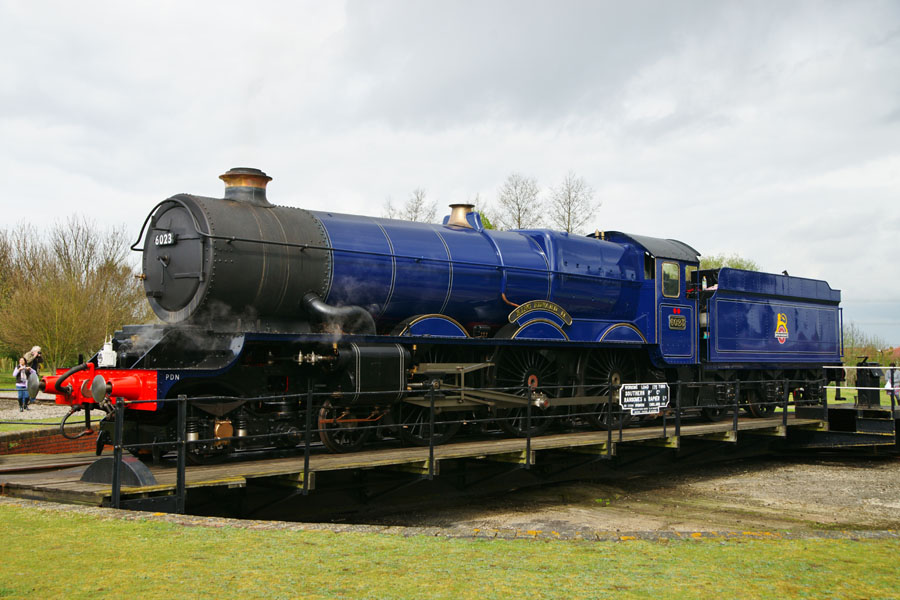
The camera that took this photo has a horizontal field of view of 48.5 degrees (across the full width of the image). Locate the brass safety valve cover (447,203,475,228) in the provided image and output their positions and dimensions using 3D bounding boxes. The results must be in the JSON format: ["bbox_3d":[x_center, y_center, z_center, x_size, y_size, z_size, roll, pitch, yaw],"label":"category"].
[{"bbox_3d":[0.215,-1.435,17.374,0.480,0.420,0.480,0,-4,0],"label":"brass safety valve cover"}]

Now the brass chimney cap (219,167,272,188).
[{"bbox_3d":[-2.891,-1.708,14.186,0.750,0.250,0.750,0,-4,0],"label":"brass chimney cap"}]

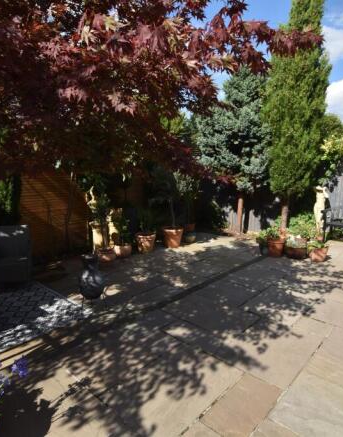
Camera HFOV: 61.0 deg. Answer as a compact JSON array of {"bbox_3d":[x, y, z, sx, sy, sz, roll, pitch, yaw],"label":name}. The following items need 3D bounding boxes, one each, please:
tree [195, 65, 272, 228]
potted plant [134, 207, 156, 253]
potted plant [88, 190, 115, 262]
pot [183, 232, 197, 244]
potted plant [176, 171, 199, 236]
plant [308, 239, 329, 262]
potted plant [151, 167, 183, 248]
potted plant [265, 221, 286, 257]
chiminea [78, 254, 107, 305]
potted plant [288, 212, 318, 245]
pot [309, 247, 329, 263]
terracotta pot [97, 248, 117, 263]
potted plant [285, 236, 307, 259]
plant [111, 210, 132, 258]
[{"bbox_3d":[1.424,-1.540,6.969,1.780,3.850,1.750,0,8,0],"label":"tree"},{"bbox_3d":[-0.473,0.227,5.306,0.398,0.798,0.400,0,8,0],"label":"potted plant"},{"bbox_3d":[-1.274,0.142,5.299,0.467,1.298,0.467,-2,8,-14],"label":"potted plant"},{"bbox_3d":[0.377,0.419,6.125,0.300,0.220,0.300,0,8,0],"label":"pot"},{"bbox_3d":[0.380,-0.352,7.377,0.600,1.680,0.580,0,8,0],"label":"potted plant"},{"bbox_3d":[2.518,0.560,4.988,0.299,0.324,0.299,0,8,0],"label":"plant"},{"bbox_3d":[-0.109,-0.241,6.355,0.720,1.740,0.680,0,8,0],"label":"potted plant"},{"bbox_3d":[1.881,0.364,5.282,0.376,0.623,0.376,0,8,0],"label":"potted plant"},{"bbox_3d":[-0.879,0.686,3.245,0.300,0.590,0.300,2,9,18],"label":"chiminea"},{"bbox_3d":[2.629,0.239,5.800,0.600,0.720,0.550,0,8,0],"label":"potted plant"},{"bbox_3d":[2.519,0.622,4.995,0.293,0.201,0.293,0,8,0],"label":"pot"},{"bbox_3d":[-1.067,0.618,4.808,0.312,0.180,0.312,0,8,0],"label":"terracotta pot"},{"bbox_3d":[2.387,0.538,5.560,0.422,0.394,0.422,3,8,23],"label":"potted plant"},{"bbox_3d":[-0.970,0.294,5.644,0.424,0.902,0.424,-2,8,-10],"label":"plant"}]

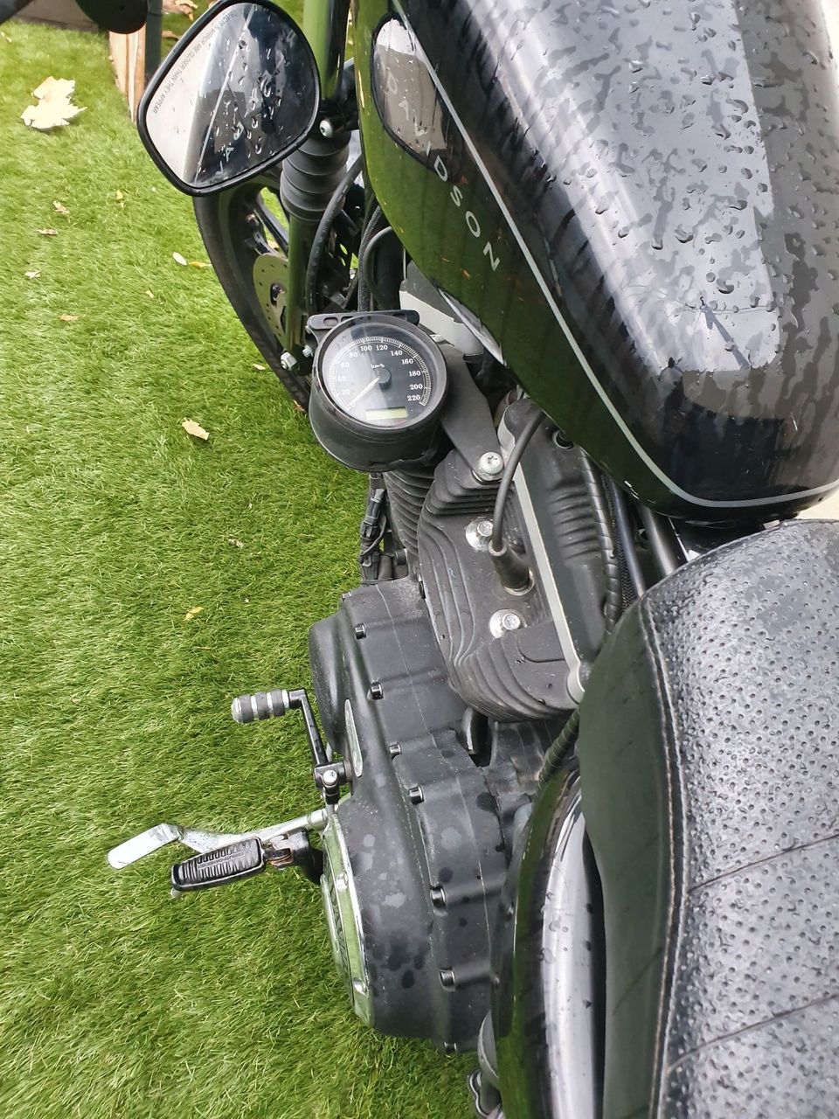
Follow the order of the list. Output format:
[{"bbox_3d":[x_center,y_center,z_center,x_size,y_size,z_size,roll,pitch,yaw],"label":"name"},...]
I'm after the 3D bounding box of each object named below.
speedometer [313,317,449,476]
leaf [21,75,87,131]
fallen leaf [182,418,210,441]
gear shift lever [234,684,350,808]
[{"bbox_3d":[-0.034,-0.133,0.668,0.104,0.072,0.104,0,72,-12],"label":"speedometer"},{"bbox_3d":[-1.033,-1.280,2.358,0.185,0.070,0.215,-2,47,-22],"label":"leaf"},{"bbox_3d":[-0.414,-0.240,1.548,0.074,0.014,0.033,41,47,22],"label":"fallen leaf"},{"bbox_3d":[-0.139,0.197,0.895,0.105,0.050,0.130,-8,48,-14],"label":"gear shift lever"}]

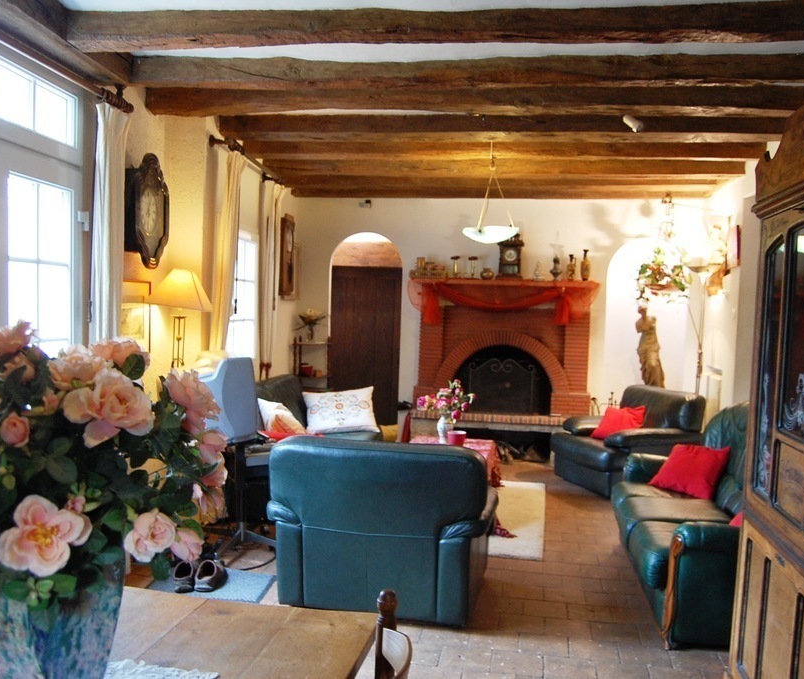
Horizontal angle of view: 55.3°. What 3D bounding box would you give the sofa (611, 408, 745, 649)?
[{"bbox_3d":[1.690,0.862,4.119,0.923,0.933,1.826,2,2,7],"label":"sofa"}]

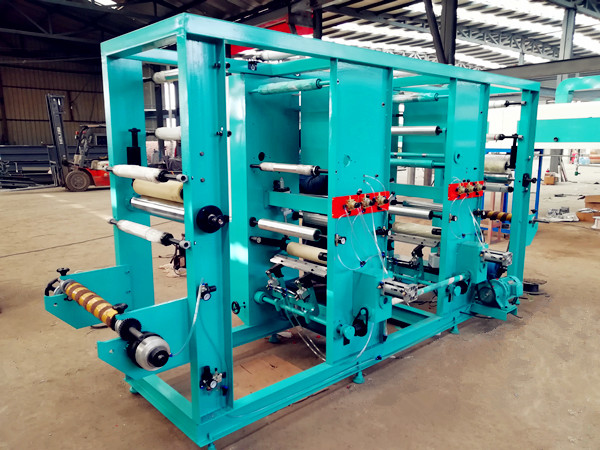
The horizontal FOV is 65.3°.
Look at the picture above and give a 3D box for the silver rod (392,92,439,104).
[{"bbox_3d":[0.882,-1.057,3.932,0.071,0.071,0.620,-10,14,-42],"label":"silver rod"}]

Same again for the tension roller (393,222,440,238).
[{"bbox_3d":[1.107,0.037,4.311,0.105,0.105,0.620,-10,14,-42],"label":"tension roller"}]

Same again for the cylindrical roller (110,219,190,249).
[{"bbox_3d":[-0.835,0.032,2.497,0.071,0.071,0.903,-10,14,-42],"label":"cylindrical roller"}]

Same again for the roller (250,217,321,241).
[{"bbox_3d":[-0.086,0.031,3.122,0.063,0.063,0.630,-9,14,-41],"label":"roller"}]

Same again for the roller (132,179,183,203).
[{"bbox_3d":[-0.751,-0.183,2.586,0.099,0.099,0.725,-10,14,-42],"label":"roller"}]

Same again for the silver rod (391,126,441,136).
[{"bbox_3d":[0.914,-0.797,3.976,0.082,0.082,0.693,-10,14,-42],"label":"silver rod"}]

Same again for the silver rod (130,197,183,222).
[{"bbox_3d":[-0.750,-0.077,2.592,0.080,0.080,0.766,-10,14,-42],"label":"silver rod"}]

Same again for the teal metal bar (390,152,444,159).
[{"bbox_3d":[0.947,-0.588,3.940,0.034,0.034,0.800,-9,14,-41],"label":"teal metal bar"}]

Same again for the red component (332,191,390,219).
[{"bbox_3d":[0.399,-0.123,2.838,0.530,0.122,0.080,-9,14,-41],"label":"red component"}]

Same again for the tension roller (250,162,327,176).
[{"bbox_3d":[-0.089,-0.367,3.051,0.058,0.058,0.780,-9,14,-41],"label":"tension roller"}]

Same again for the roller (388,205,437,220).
[{"bbox_3d":[0.889,-0.124,4.096,0.082,0.082,0.651,-10,14,-42],"label":"roller"}]

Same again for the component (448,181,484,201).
[{"bbox_3d":[1.329,-0.268,3.664,0.545,0.122,0.080,-9,14,-41],"label":"component"}]

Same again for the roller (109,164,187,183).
[{"bbox_3d":[-0.796,-0.258,2.356,0.060,0.060,0.890,-9,14,-41],"label":"roller"}]

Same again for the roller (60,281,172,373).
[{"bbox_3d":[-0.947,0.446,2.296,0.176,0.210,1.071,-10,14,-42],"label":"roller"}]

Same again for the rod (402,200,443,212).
[{"bbox_3d":[1.231,-0.164,4.404,0.065,0.065,0.620,-10,14,-42],"label":"rod"}]

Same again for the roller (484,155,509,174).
[{"bbox_3d":[1.825,-0.629,4.772,0.155,0.155,0.620,-9,14,-41],"label":"roller"}]

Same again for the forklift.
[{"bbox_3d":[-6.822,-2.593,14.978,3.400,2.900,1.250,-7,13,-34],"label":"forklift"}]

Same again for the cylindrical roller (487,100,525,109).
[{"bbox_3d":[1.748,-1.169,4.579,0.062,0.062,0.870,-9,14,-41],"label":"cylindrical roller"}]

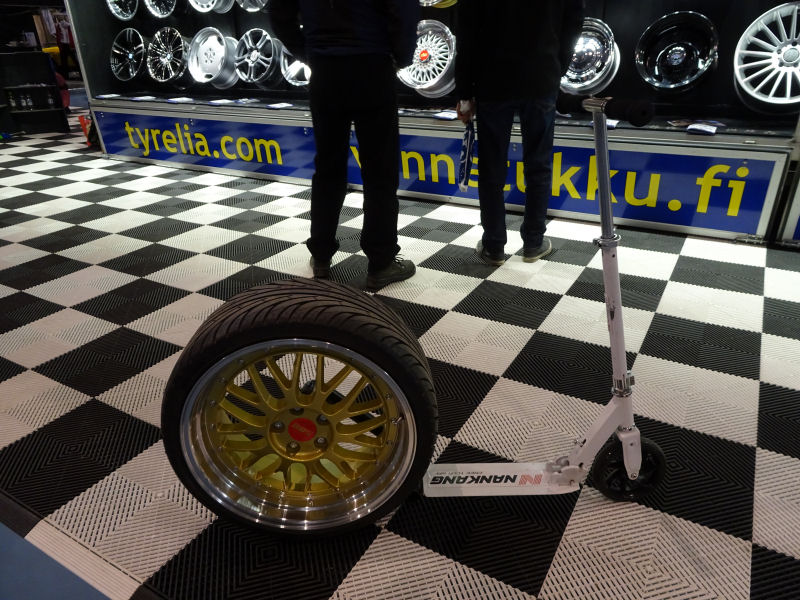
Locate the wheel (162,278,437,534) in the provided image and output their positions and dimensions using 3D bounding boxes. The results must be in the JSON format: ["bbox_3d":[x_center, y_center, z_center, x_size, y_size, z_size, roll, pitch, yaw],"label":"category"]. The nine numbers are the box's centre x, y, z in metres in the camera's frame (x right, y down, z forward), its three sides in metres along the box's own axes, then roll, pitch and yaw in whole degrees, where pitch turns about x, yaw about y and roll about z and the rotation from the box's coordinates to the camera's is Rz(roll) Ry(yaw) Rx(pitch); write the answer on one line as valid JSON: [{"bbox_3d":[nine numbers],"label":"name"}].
[{"bbox_3d":[-0.227,0.271,1.339,0.641,0.638,0.237,-3,25,-3],"label":"wheel"}]

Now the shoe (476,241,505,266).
[{"bbox_3d":[0.509,-0.291,3.114,0.106,0.111,0.288,-7,26,-12],"label":"shoe"}]

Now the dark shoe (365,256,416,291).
[{"bbox_3d":[-0.041,-0.141,2.825,0.293,0.111,0.106,-22,32,-36],"label":"dark shoe"}]

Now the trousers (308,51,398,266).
[{"bbox_3d":[-0.253,-0.605,2.659,0.444,1.010,0.293,6,26,16],"label":"trousers"}]

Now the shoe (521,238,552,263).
[{"bbox_3d":[0.779,-0.305,3.127,0.106,0.111,0.288,16,30,32],"label":"shoe"}]

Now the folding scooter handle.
[{"bbox_3d":[0.371,-0.362,1.045,0.051,0.045,0.323,-5,25,-7],"label":"folding scooter handle"}]

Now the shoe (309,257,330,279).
[{"bbox_3d":[-0.434,-0.217,3.007,0.106,0.111,0.288,-7,26,-11],"label":"shoe"}]

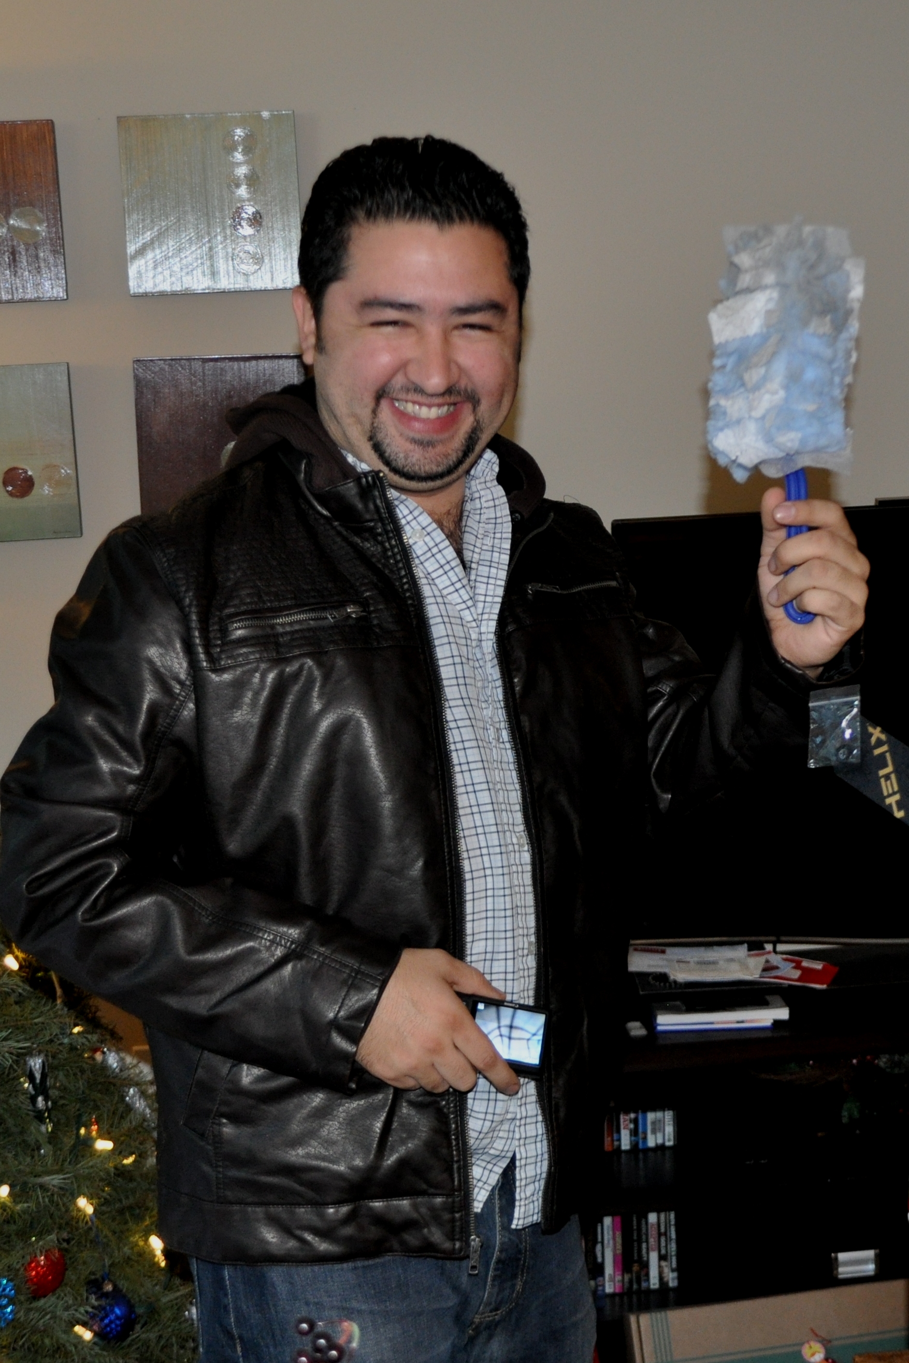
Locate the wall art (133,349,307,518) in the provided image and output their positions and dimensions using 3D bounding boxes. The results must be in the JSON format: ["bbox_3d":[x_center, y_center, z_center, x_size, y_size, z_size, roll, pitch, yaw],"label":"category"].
[{"bbox_3d":[-0.403,-0.416,2.468,0.299,0.299,0.022,-2,6,-3],"label":"wall art"}]

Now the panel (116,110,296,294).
[{"bbox_3d":[-0.418,-0.825,2.426,0.299,0.299,0.022,-3,6,-3],"label":"panel"}]

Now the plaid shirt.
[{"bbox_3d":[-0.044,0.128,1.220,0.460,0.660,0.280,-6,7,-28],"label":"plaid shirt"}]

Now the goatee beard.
[{"bbox_3d":[-0.022,-0.191,1.090,0.083,0.074,0.052,-1,5,-16],"label":"goatee beard"}]

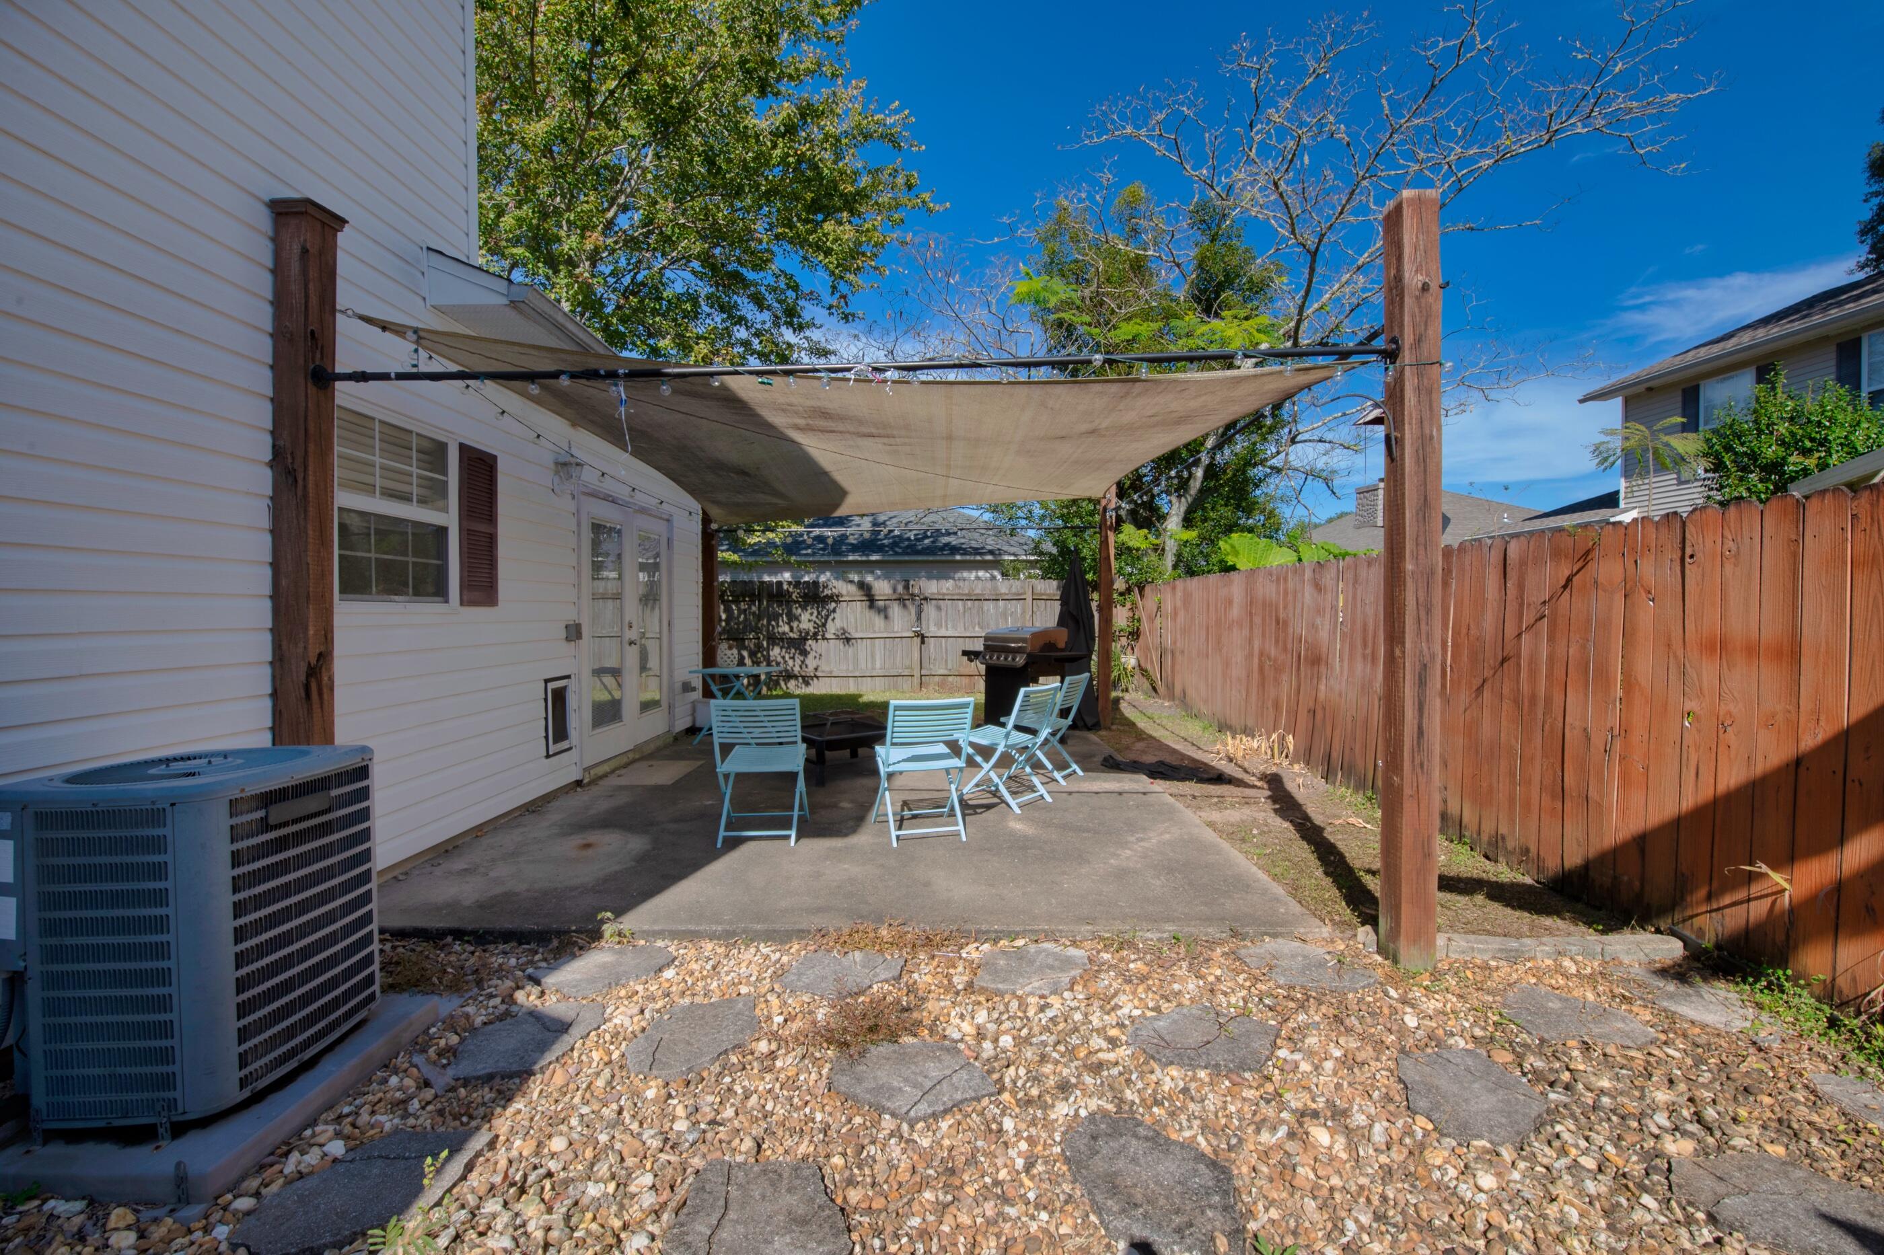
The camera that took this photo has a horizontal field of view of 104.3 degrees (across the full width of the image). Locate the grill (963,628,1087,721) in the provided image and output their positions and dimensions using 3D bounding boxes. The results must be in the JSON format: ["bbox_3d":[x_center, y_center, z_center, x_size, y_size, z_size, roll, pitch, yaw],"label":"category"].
[{"bbox_3d":[0.920,0.600,8.100,0.620,1.170,1.380,-1,1,-40],"label":"grill"}]

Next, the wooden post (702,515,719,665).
[{"bbox_3d":[-2.620,-0.260,8.270,0.140,2.920,0.140,0,1,0],"label":"wooden post"}]

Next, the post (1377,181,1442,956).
[{"bbox_3d":[1.833,-0.178,2.860,0.138,2.980,0.138,0,1,0],"label":"post"}]

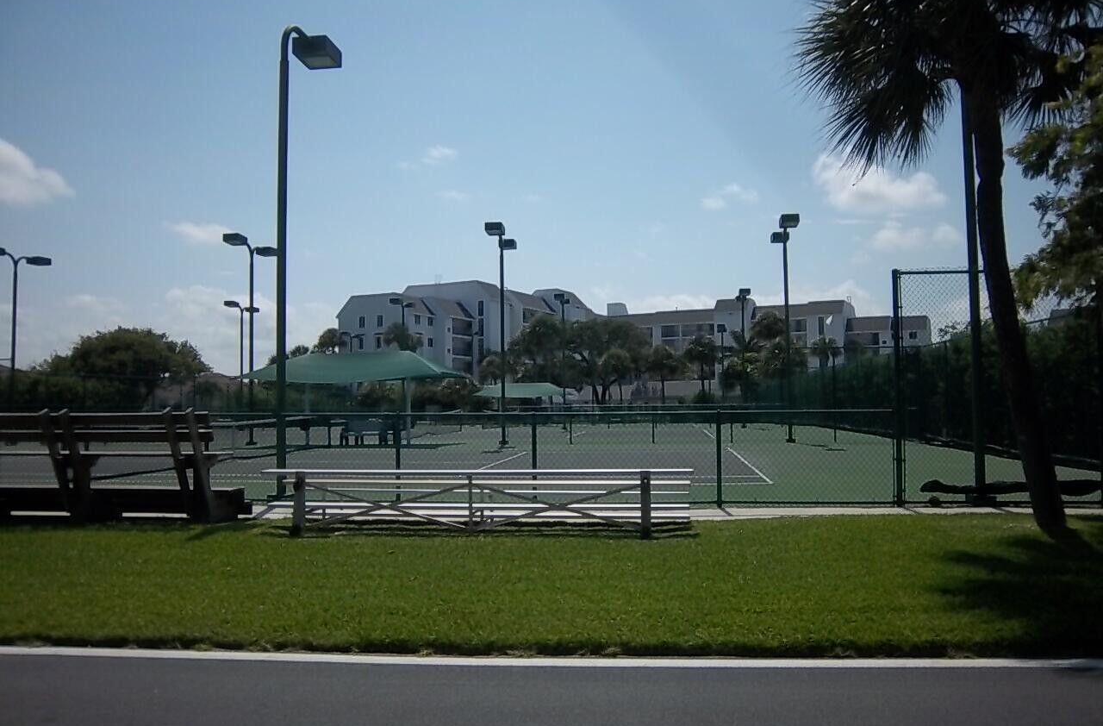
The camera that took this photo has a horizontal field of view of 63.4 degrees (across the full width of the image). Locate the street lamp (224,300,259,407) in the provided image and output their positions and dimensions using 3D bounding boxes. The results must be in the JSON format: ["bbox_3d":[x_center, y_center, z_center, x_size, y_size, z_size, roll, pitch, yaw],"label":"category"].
[{"bbox_3d":[-17.216,0.244,49.532,0.550,7.120,2.900,-1,-3,8],"label":"street lamp"}]

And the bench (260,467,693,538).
[{"bbox_3d":[-0.767,1.496,9.961,4.570,0.700,1.550,-1,-3,8],"label":"bench"}]

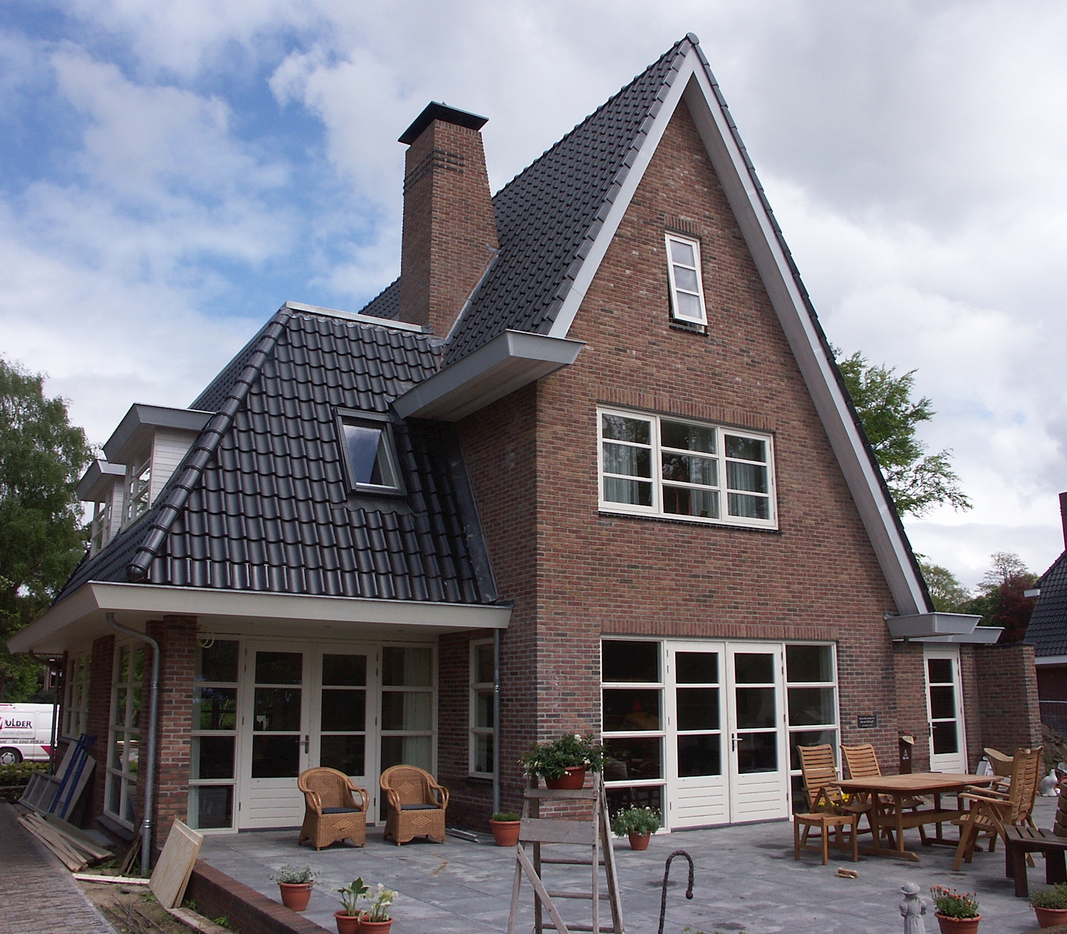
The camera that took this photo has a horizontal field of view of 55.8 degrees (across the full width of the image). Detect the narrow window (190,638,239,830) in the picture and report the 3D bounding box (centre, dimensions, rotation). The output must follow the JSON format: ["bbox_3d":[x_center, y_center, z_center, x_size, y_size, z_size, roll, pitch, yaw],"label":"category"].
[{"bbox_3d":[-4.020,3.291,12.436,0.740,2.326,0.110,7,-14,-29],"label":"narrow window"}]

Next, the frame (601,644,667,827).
[{"bbox_3d":[1.235,3.254,12.303,0.970,2.310,0.110,7,-15,-29],"label":"frame"}]

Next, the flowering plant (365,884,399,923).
[{"bbox_3d":[-1.002,2.877,6.650,0.220,0.250,0.220,7,-14,-29],"label":"flowering plant"}]

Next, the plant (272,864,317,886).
[{"bbox_3d":[-1.834,3.128,7.720,0.350,0.170,0.330,7,-15,-29],"label":"plant"}]

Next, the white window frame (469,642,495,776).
[{"bbox_3d":[-0.621,3.078,12.863,0.100,1.720,0.720,7,-14,-29],"label":"white window frame"}]

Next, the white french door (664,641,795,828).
[{"bbox_3d":[2.488,3.417,13.013,1.990,2.301,0.120,7,-14,-29],"label":"white french door"}]

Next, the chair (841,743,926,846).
[{"bbox_3d":[3.997,3.740,11.553,0.580,1.070,0.760,8,-15,-32],"label":"chair"}]

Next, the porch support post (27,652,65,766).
[{"bbox_3d":[-8.927,4.614,18.335,0.580,2.500,0.180,8,-16,-31],"label":"porch support post"}]

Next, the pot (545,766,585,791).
[{"bbox_3d":[0.215,2.148,6.950,0.285,0.155,0.250,7,-14,-29],"label":"pot"}]

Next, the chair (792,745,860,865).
[{"bbox_3d":[3.072,3.506,10.555,0.570,1.080,0.640,7,-14,-29],"label":"chair"}]

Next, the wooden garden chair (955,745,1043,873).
[{"bbox_3d":[4.477,3.309,9.730,0.740,1.100,0.580,-11,-17,40],"label":"wooden garden chair"}]

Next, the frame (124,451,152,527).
[{"bbox_3d":[-5.919,0.312,15.094,0.120,1.170,2.800,7,-15,-29],"label":"frame"}]

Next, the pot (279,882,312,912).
[{"bbox_3d":[-1.859,3.358,7.917,0.270,0.215,0.270,0,-13,0],"label":"pot"}]

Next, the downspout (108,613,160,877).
[{"bbox_3d":[-4.245,2.877,10.543,0.580,2.640,0.100,7,-15,-29],"label":"downspout"}]

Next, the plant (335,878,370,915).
[{"bbox_3d":[-1.210,2.865,6.720,0.240,0.240,0.210,7,-15,-29],"label":"plant"}]

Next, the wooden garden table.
[{"bbox_3d":[4.104,3.719,10.719,2.260,0.740,0.940,10,-16,-38],"label":"wooden garden table"}]

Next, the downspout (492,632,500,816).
[{"bbox_3d":[-0.453,3.226,12.314,0.080,2.386,0.080,0,-13,0],"label":"downspout"}]

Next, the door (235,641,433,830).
[{"bbox_3d":[-2.531,3.497,13.262,2.630,2.306,0.120,7,-14,-29],"label":"door"}]

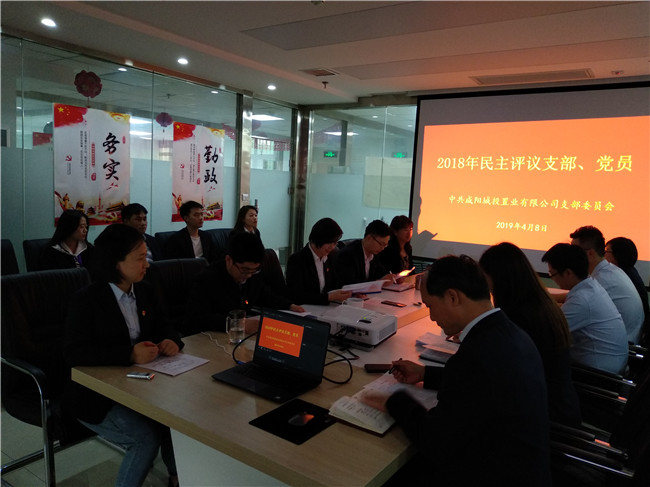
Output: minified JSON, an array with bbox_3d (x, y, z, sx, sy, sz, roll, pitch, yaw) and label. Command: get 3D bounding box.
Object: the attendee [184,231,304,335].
[{"bbox_3d":[-0.596,0.532,2.887,0.780,1.260,0.620,7,8,28],"label":"attendee"}]

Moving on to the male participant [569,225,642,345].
[{"bbox_3d":[1.742,0.552,3.244,0.800,1.290,0.520,8,8,36],"label":"male participant"}]

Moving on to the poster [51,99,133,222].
[{"bbox_3d":[-1.794,-0.591,3.814,0.010,0.890,0.600,8,8,36],"label":"poster"}]

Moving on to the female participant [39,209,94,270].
[{"bbox_3d":[-1.575,0.410,3.203,0.780,1.240,0.500,7,8,28],"label":"female participant"}]

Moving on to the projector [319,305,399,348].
[{"bbox_3d":[0.159,0.437,2.577,0.350,0.100,0.315,7,8,30],"label":"projector"}]

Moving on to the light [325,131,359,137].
[{"bbox_3d":[0.345,-2.295,10.200,0.600,0.060,0.600,7,8,33],"label":"light"}]

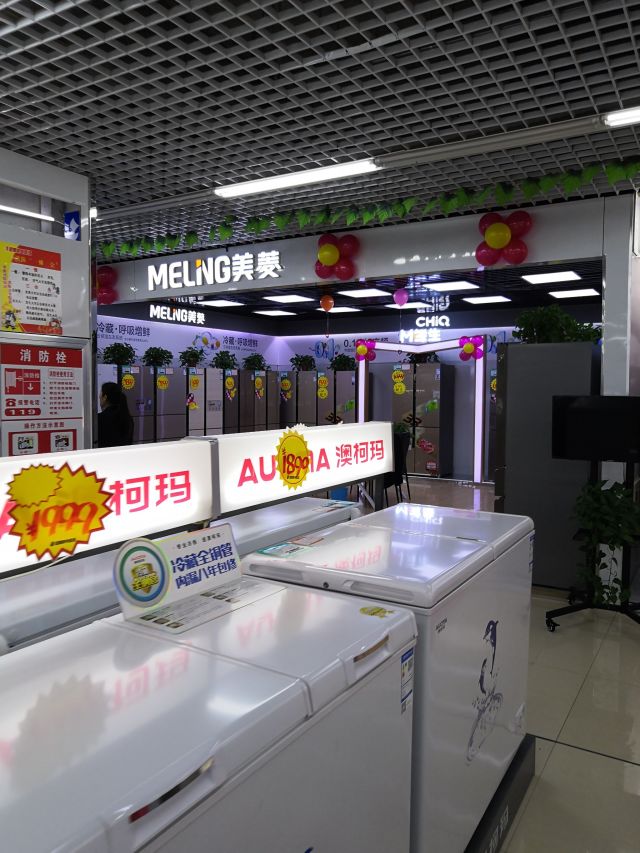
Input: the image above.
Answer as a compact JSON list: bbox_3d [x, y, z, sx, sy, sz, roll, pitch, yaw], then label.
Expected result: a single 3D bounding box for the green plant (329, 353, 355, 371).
[{"bbox_3d":[0.441,-1.240,12.750,0.500,0.330,0.460,2,4,31],"label":"green plant"}]

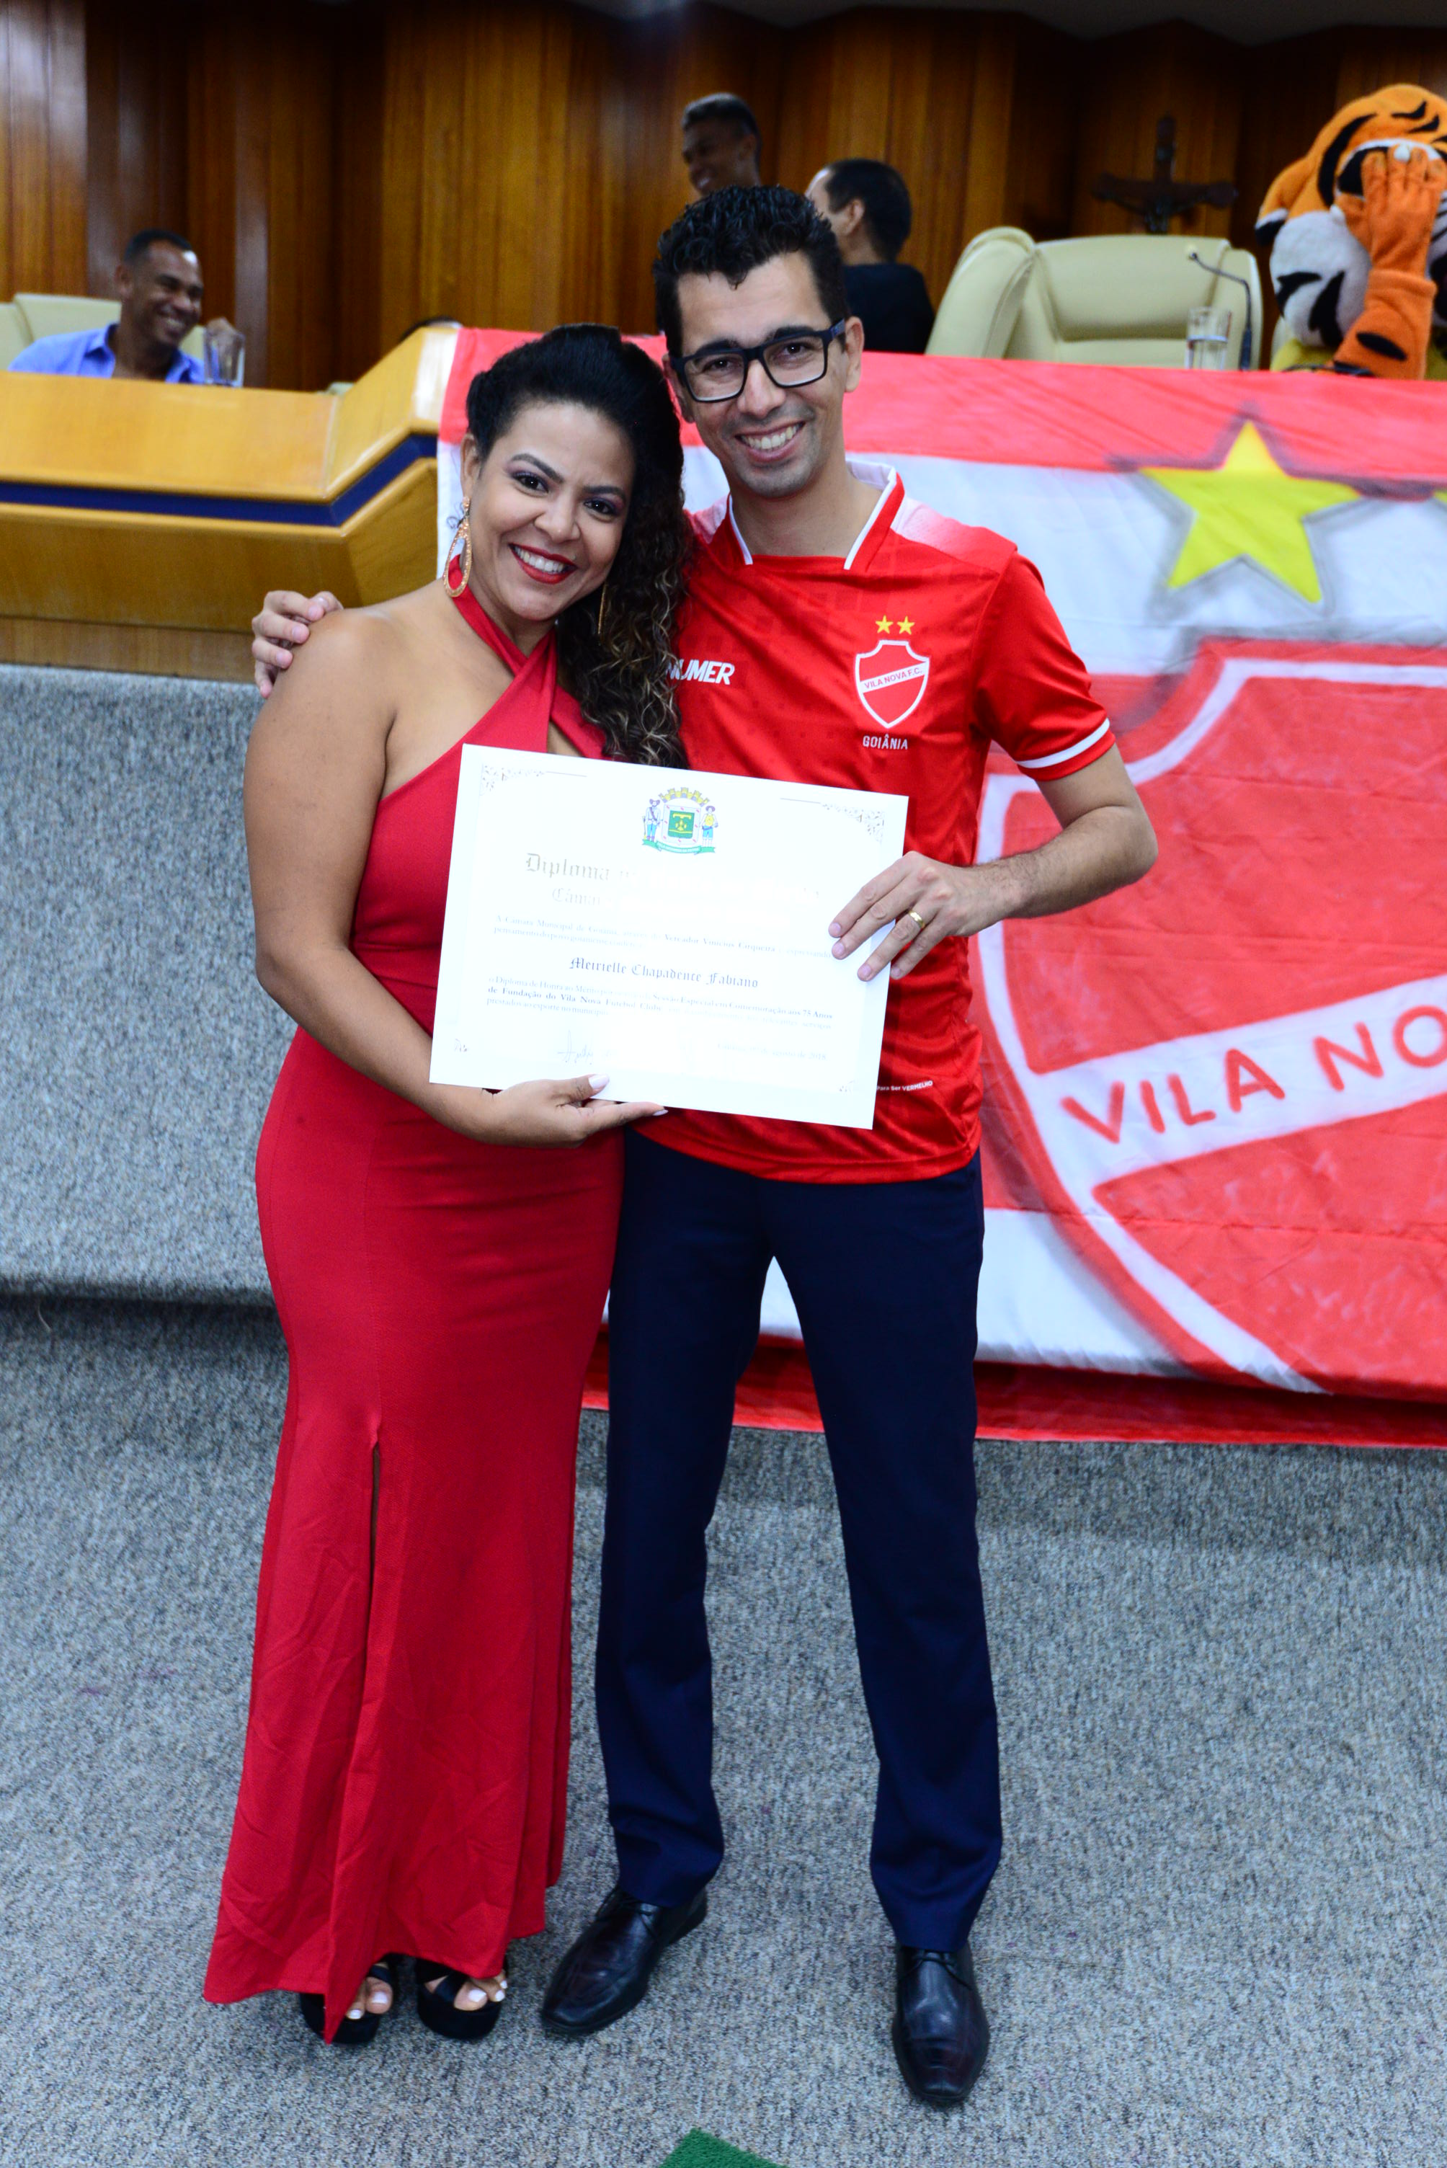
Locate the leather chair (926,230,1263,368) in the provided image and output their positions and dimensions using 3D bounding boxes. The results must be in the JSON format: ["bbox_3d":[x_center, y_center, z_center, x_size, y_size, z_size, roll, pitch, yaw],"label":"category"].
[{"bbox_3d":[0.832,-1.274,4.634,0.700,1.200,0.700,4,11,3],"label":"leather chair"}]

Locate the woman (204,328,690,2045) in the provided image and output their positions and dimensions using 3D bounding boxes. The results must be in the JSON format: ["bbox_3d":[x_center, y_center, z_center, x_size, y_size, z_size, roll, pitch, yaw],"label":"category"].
[{"bbox_3d":[-0.269,0.145,1.956,0.480,1.620,0.440,0,11,-17],"label":"woman"}]

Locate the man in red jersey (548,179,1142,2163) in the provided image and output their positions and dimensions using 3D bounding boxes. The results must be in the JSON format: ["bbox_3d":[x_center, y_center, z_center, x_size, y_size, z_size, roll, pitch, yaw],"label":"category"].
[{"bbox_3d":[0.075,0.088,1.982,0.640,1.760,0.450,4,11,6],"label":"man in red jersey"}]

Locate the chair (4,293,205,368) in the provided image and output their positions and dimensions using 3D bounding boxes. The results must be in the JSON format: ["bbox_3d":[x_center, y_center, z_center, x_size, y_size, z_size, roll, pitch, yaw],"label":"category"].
[{"bbox_3d":[-1.506,-1.194,4.756,0.660,1.140,0.680,2,11,-8],"label":"chair"}]

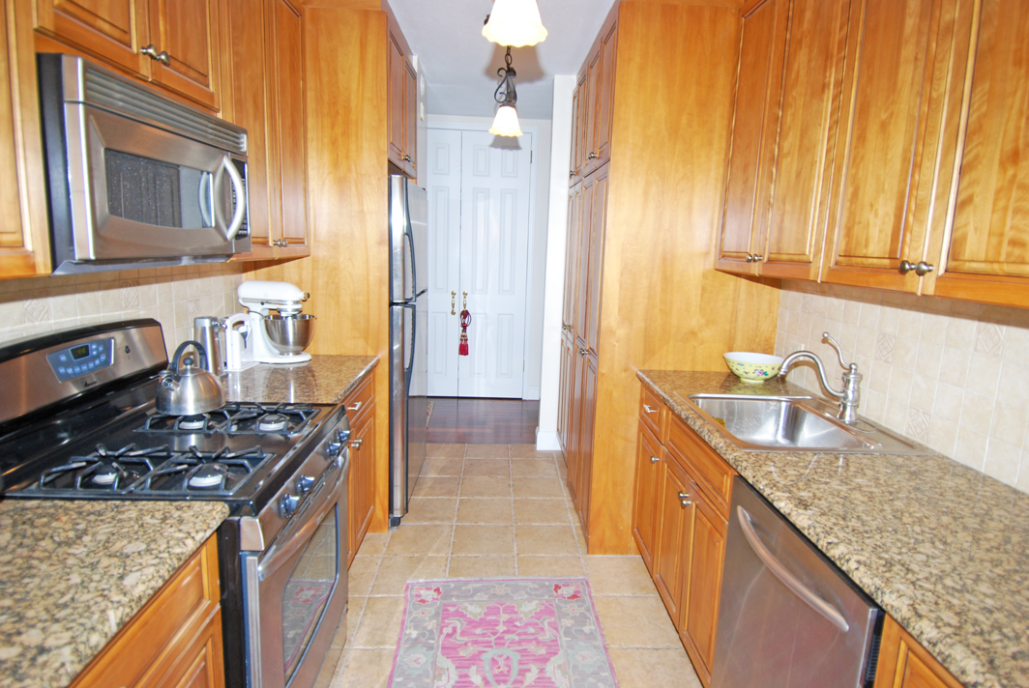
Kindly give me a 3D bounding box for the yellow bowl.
[{"bbox_3d":[1.046,0.112,2.375,0.257,0.100,0.257,2,10,0],"label":"yellow bowl"}]

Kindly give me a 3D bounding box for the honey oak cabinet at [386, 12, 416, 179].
[{"bbox_3d":[-0.922,-1.229,2.832,0.700,0.620,0.855,1,10,-2],"label":"honey oak cabinet"}]

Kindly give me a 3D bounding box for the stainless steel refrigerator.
[{"bbox_3d":[-0.902,0.015,3.055,0.780,1.775,0.780,1,10,-2],"label":"stainless steel refrigerator"}]

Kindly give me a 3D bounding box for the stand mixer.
[{"bbox_3d":[-1.075,-0.106,2.468,0.355,0.362,0.240,3,10,4],"label":"stand mixer"}]

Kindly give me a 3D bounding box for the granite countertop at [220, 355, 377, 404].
[{"bbox_3d":[-0.968,0.143,2.240,0.645,0.040,0.795,1,10,-2],"label":"granite countertop"}]

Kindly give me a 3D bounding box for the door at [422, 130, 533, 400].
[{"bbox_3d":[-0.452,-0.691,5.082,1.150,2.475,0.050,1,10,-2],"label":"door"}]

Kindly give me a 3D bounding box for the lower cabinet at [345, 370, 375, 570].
[{"bbox_3d":[-0.993,0.597,2.321,0.625,0.883,0.795,1,10,-2],"label":"lower cabinet"}]

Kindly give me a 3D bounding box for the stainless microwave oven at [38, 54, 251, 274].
[{"bbox_3d":[-1.030,-0.399,1.362,0.430,0.410,0.735,1,10,-2],"label":"stainless microwave oven"}]

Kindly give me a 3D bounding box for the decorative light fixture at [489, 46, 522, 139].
[{"bbox_3d":[-0.038,-1.377,2.917,0.190,0.505,0.190,1,10,-2],"label":"decorative light fixture"}]

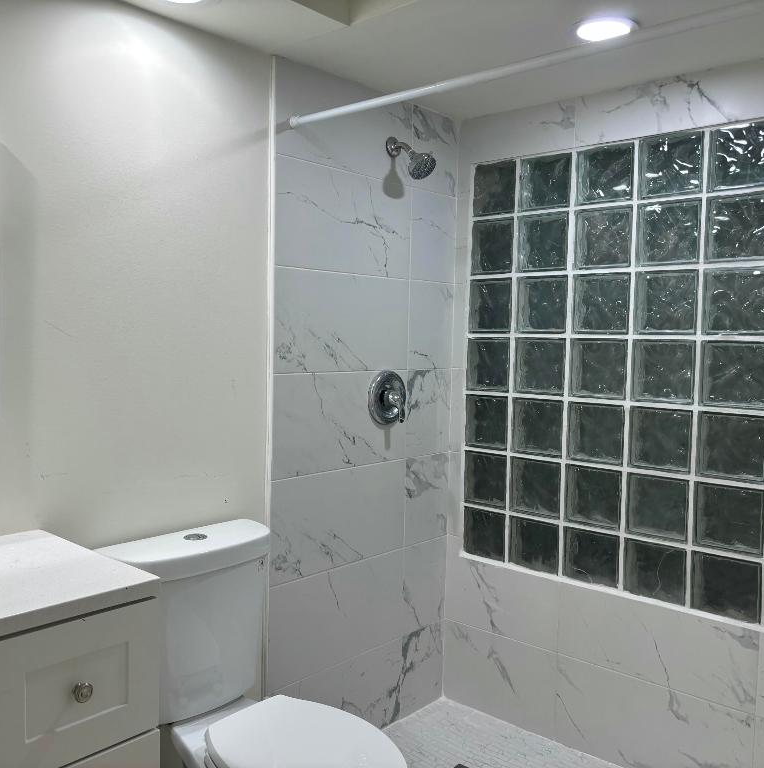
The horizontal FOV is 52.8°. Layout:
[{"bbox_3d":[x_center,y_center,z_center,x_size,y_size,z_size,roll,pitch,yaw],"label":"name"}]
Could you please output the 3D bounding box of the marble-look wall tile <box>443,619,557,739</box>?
[{"bbox_3d":[0.408,1.023,2.696,0.460,0.299,0.010,4,4,42],"label":"marble-look wall tile"}]

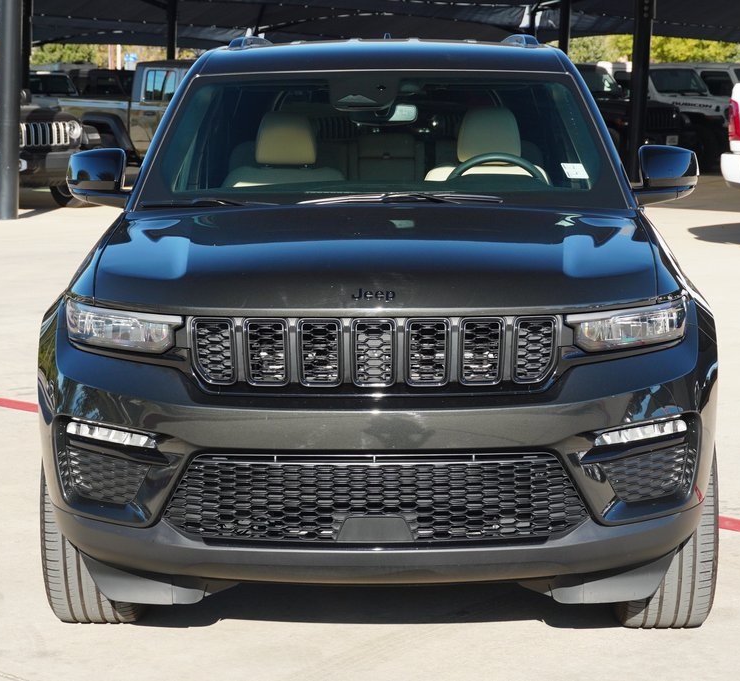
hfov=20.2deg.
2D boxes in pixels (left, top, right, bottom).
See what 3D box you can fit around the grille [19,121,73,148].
[{"bbox_3d":[-3.968,-2.498,25.120,0.100,0.310,0.800,7,10,43],"label":"grille"}]

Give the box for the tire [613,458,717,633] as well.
[{"bbox_3d":[0.856,0.452,6.123,0.275,0.773,0.773,0,7,1],"label":"tire"}]

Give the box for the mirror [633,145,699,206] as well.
[{"bbox_3d":[0.997,-0.557,7.002,0.225,0.205,0.150,0,7,1],"label":"mirror"}]

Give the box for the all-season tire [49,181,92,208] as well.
[{"bbox_3d":[-3.707,-2.065,26.037,0.810,0.810,0.260,7,10,43],"label":"all-season tire"}]

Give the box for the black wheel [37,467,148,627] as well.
[{"bbox_3d":[-0.804,0.445,6.150,0.275,0.773,0.773,0,7,1],"label":"black wheel"}]

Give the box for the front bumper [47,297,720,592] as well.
[{"bbox_3d":[0.015,0.282,5.481,1.870,0.770,0.580,0,7,1],"label":"front bumper"}]

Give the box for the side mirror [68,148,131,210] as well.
[{"bbox_3d":[-0.921,-0.549,7.035,0.225,0.205,0.150,0,7,1],"label":"side mirror"}]

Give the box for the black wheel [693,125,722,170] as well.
[{"bbox_3d":[5.866,-3.405,36.600,0.830,0.830,0.285,7,10,43],"label":"black wheel"}]

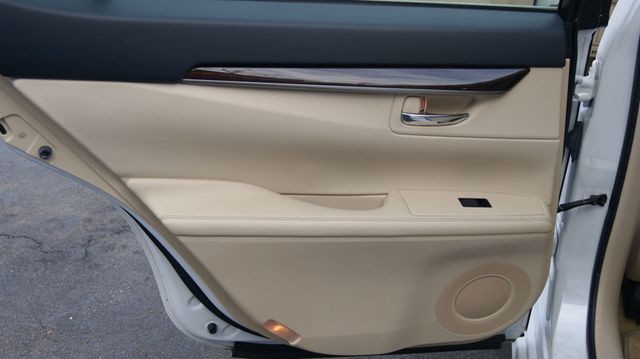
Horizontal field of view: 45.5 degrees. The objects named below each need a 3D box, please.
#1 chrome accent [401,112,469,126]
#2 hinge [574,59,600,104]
[{"bbox_3d":[0.191,-0.100,1.270,0.110,0.019,0.020,0,19,-5],"label":"chrome accent"},{"bbox_3d":[0.475,-0.173,1.360,0.034,0.070,0.038,0,19,-5],"label":"hinge"}]

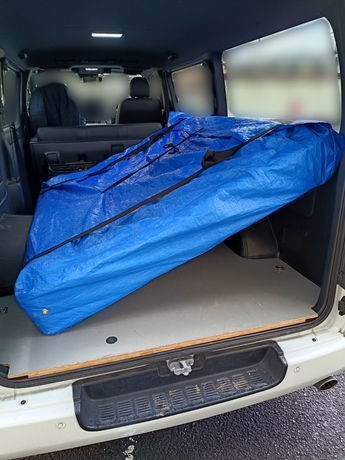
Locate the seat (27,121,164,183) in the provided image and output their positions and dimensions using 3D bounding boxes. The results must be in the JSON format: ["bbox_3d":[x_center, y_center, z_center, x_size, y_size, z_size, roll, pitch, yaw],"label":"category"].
[{"bbox_3d":[-0.732,-0.745,3.559,1.250,0.640,0.450,-6,21,-14],"label":"seat"}]

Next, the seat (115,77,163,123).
[{"bbox_3d":[-0.431,-1.329,4.249,0.520,1.000,0.700,-6,21,-14],"label":"seat"}]

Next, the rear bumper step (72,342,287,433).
[{"bbox_3d":[0.060,0.538,1.221,0.780,0.110,0.150,-6,21,-14],"label":"rear bumper step"}]

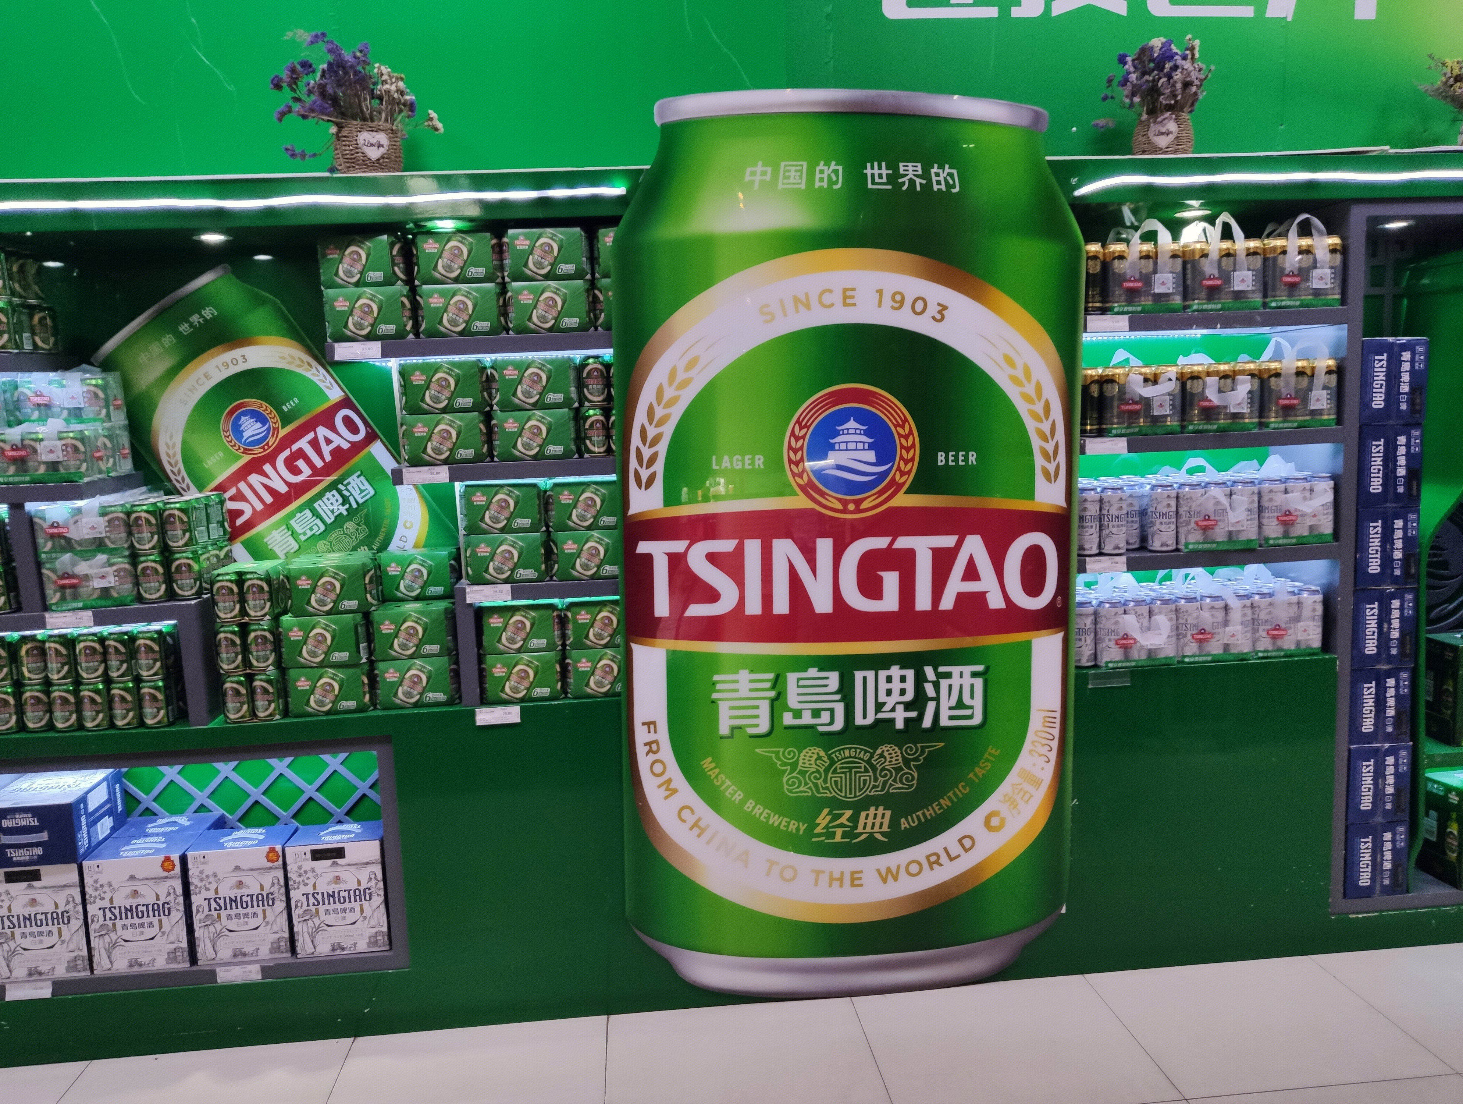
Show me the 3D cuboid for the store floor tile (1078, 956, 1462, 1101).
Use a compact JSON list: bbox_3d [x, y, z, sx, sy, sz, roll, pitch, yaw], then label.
[{"bbox_3d":[1.230,1.105,2.598,0.605,0.012,0.533,-3,7,-5],"label":"store floor tile"}]

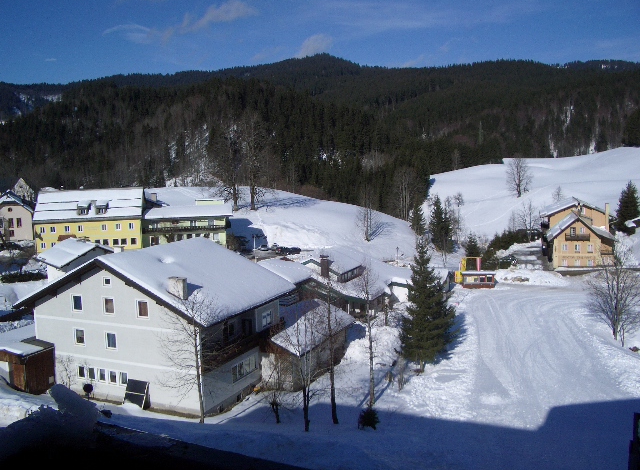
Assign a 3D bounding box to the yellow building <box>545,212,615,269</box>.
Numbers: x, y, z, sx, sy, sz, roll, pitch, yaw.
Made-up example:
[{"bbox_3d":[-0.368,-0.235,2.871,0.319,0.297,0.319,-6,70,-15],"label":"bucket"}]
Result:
[{"bbox_3d":[49.202,0.826,122.900,12.000,9.200,11.500,0,7,17],"label":"yellow building"}]

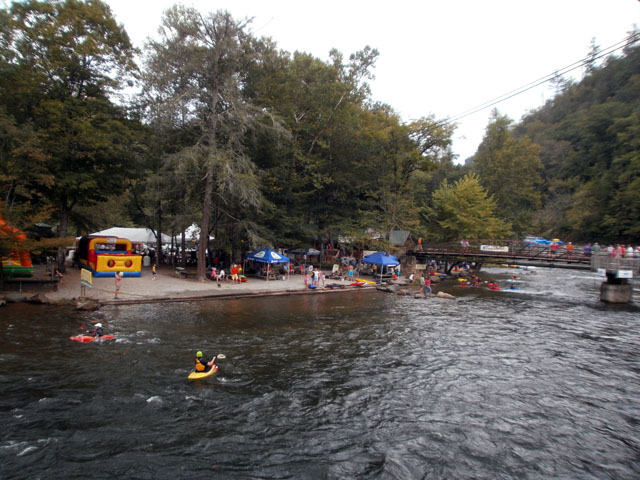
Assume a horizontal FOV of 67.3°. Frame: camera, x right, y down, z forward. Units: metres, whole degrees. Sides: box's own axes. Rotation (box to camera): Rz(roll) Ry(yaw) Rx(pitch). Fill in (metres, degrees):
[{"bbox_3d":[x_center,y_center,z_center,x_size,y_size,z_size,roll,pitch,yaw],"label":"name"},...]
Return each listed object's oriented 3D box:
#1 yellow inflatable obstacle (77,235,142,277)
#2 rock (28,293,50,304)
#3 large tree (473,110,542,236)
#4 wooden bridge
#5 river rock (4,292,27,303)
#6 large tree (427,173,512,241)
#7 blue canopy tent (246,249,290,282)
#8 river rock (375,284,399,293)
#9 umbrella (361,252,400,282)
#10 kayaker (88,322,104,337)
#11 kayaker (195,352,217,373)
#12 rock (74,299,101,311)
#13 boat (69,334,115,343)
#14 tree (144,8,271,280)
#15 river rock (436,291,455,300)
[{"bbox_3d":[-18.480,1.315,42.228,3.500,3.200,7.000,2,1,-37],"label":"yellow inflatable obstacle"},{"bbox_3d":[-17.510,3.657,29.900,1.200,0.620,0.900,2,1,-25],"label":"rock"},{"bbox_3d":[35.885,-11.196,92.000,13.300,28.500,13.000,2,2,0],"label":"large tree"},{"bbox_3d":[18.754,1.306,53.139,20.200,2.700,2.200,4,2,43],"label":"wooden bridge"},{"bbox_3d":[-21.572,4.044,34.062,1.500,0.600,1.100,1,2,-30],"label":"river rock"},{"bbox_3d":[20.698,-2.439,67.000,11.800,13.600,11.500,2,2,0],"label":"large tree"},{"bbox_3d":[-5.002,2.430,45.800,3.050,3.000,3.050,3,1,35],"label":"blue canopy tent"},{"bbox_3d":[6.538,4.653,46.484,2.050,0.650,1.300,2,2,0],"label":"river rock"},{"bbox_3d":[6.399,2.716,49.953,3.050,3.100,3.050,3,2,40],"label":"umbrella"},{"bbox_3d":[-10.043,4.035,21.600,0.620,0.620,0.500,2,1,-26],"label":"kayaker"},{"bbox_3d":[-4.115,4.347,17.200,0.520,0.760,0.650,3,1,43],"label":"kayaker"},{"bbox_3d":[-13.930,3.864,28.800,1.450,0.600,0.950,2,1,-25],"label":"rock"},{"bbox_3d":[-11.364,4.886,23.963,2.200,0.300,0.620,1,2,-18],"label":"boat"},{"bbox_3d":[-10.055,-8.167,43.458,10.800,23.800,10.500,2,2,0],"label":"tree"},{"bbox_3d":[10.730,4.717,41.000,1.500,0.600,0.900,3,1,12],"label":"river rock"}]

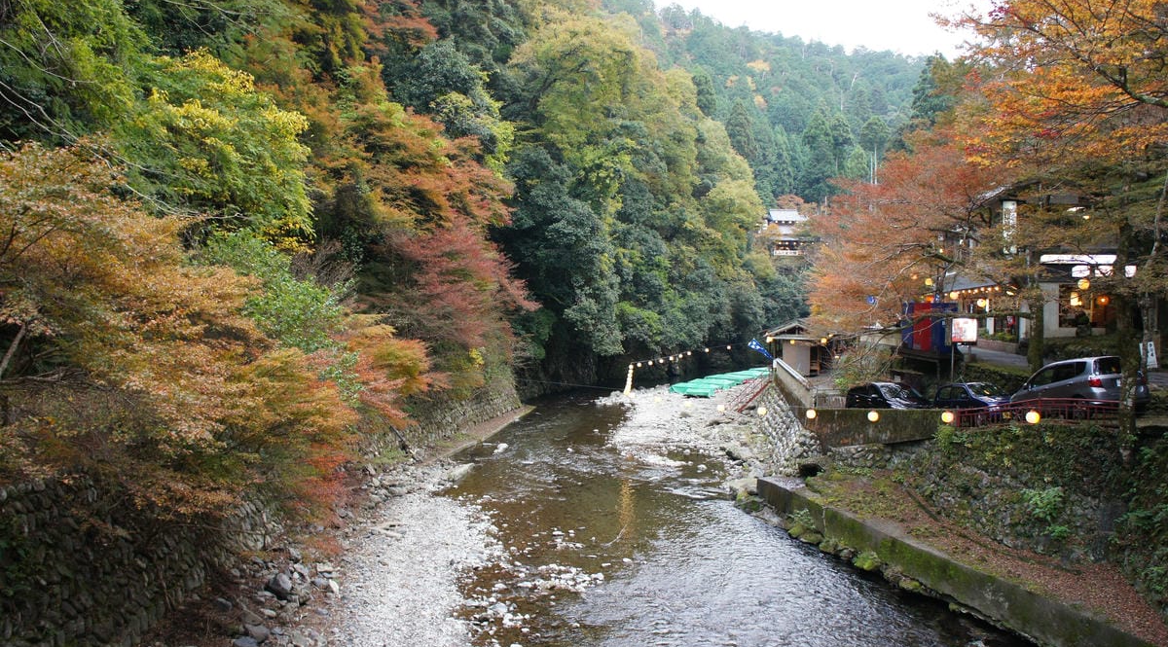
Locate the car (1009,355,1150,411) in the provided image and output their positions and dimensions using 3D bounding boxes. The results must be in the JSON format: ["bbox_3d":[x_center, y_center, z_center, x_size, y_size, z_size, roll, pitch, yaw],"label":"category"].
[{"bbox_3d":[13.450,1.870,23.970,1.675,1.520,3.830,0,-8,-8],"label":"car"}]

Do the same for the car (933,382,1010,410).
[{"bbox_3d":[13.520,2.800,30.100,1.460,1.450,3.380,0,-3,-12],"label":"car"}]

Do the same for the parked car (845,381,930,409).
[{"bbox_3d":[11.200,2.850,31.800,1.710,1.440,4.450,0,-1,-8],"label":"parked car"}]

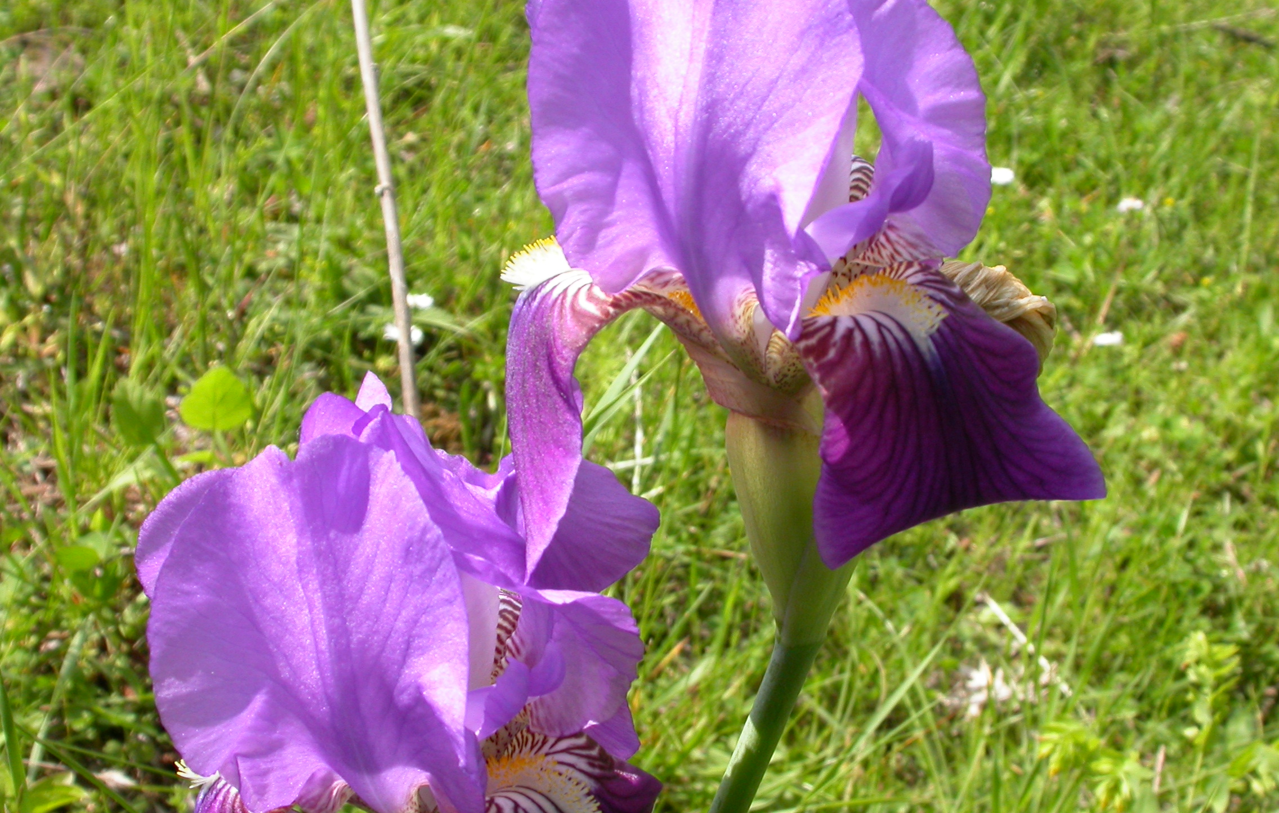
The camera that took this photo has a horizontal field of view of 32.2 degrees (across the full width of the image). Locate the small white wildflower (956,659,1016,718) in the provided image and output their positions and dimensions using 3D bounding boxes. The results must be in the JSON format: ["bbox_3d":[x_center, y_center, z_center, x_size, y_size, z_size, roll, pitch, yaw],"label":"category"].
[{"bbox_3d":[0.169,0.137,1.080,0.029,0.019,0.026,0,32,0],"label":"small white wildflower"}]

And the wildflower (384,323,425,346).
[{"bbox_3d":[-0.144,-0.044,1.350,0.025,0.009,0.022,0,32,0],"label":"wildflower"}]

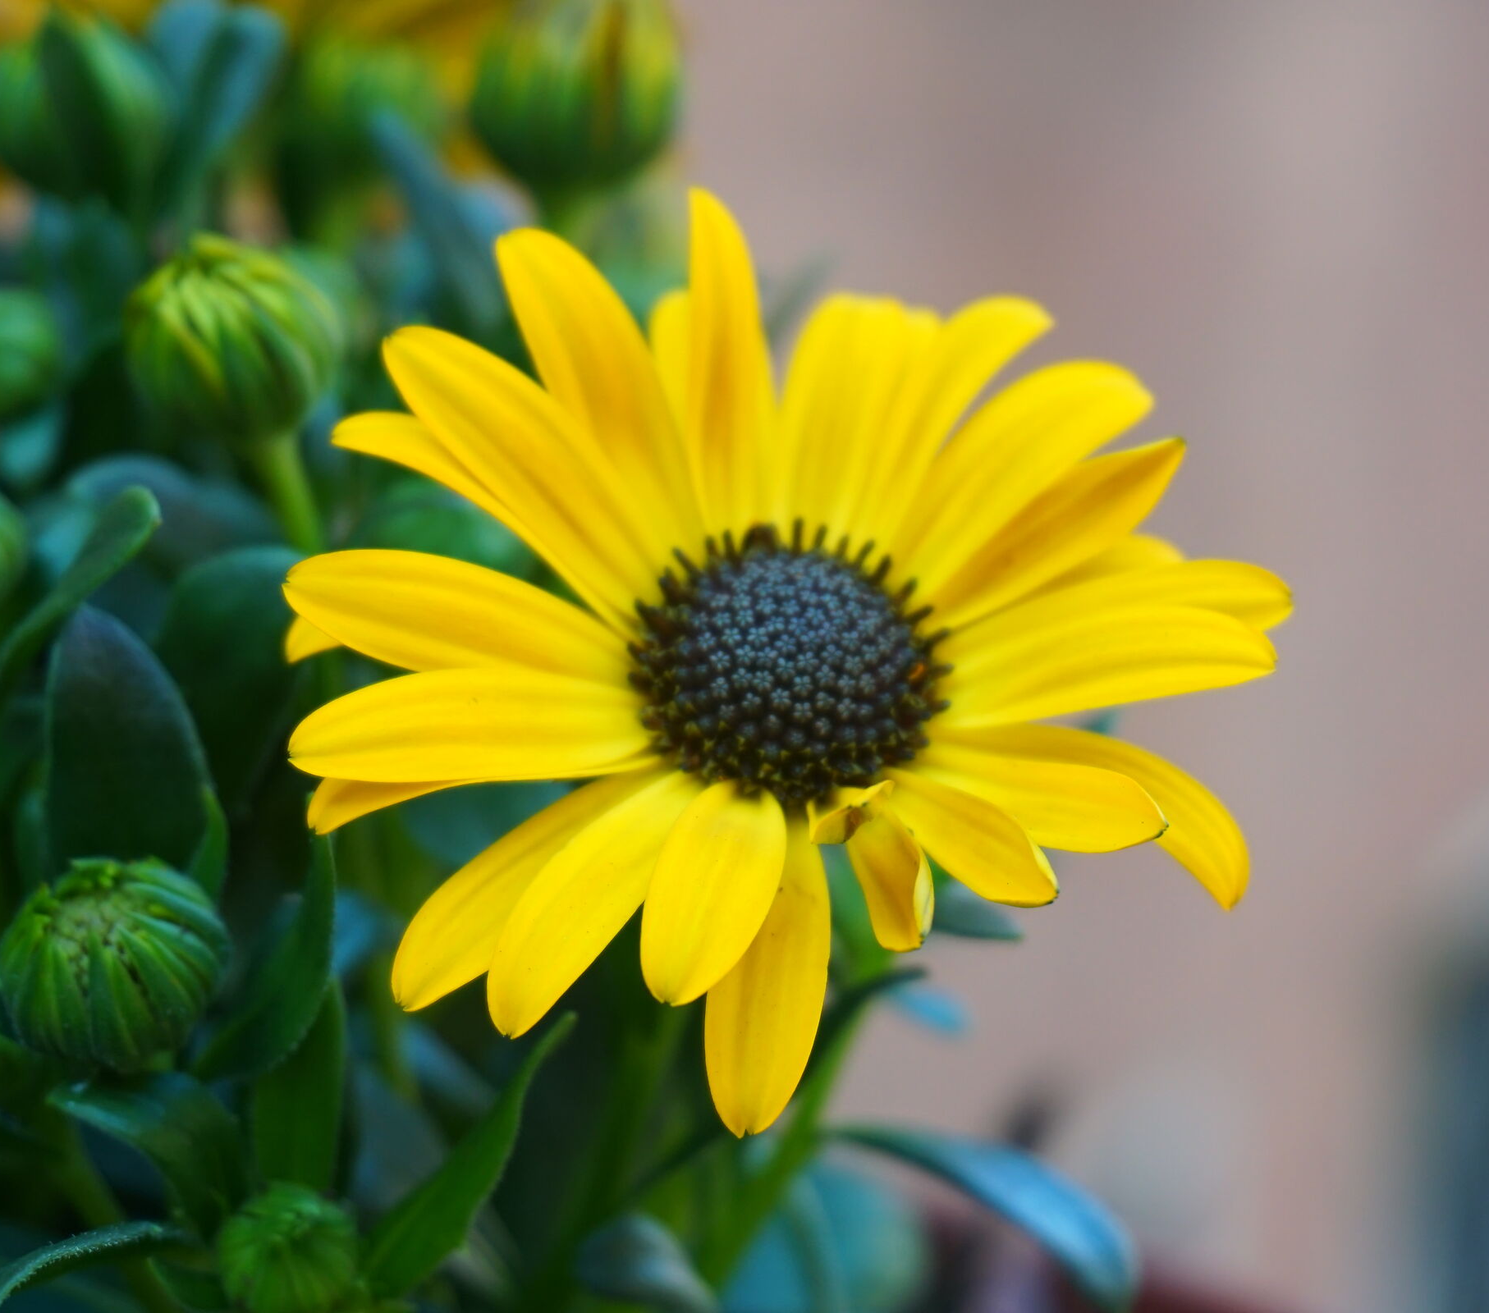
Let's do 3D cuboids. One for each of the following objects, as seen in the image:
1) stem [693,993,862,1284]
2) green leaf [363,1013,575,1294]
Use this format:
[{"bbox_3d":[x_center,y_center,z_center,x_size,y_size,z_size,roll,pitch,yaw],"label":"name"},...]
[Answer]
[{"bbox_3d":[0.003,0.037,0.305,0.004,0.028,0.004,25,3,2],"label":"stem"},{"bbox_3d":[-0.020,0.036,0.287,0.006,0.025,0.005,37,0,30],"label":"green leaf"}]

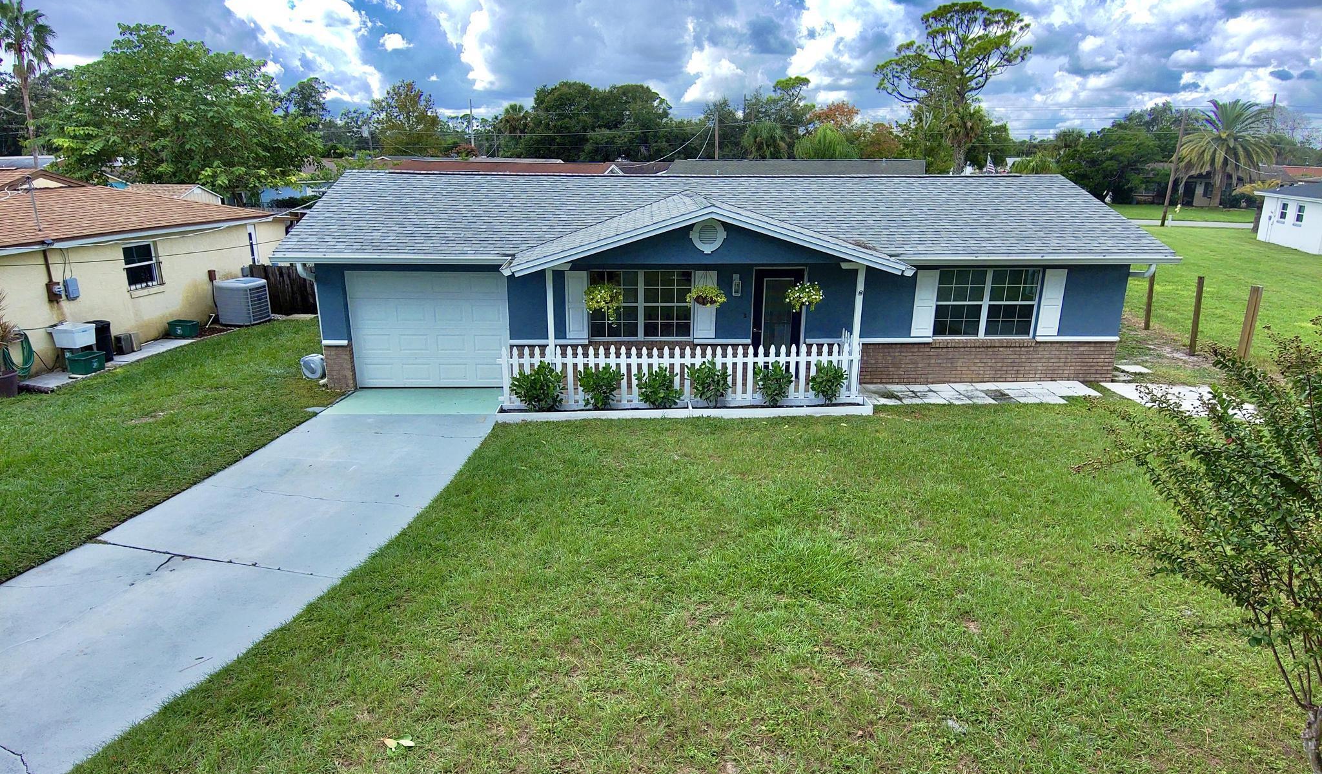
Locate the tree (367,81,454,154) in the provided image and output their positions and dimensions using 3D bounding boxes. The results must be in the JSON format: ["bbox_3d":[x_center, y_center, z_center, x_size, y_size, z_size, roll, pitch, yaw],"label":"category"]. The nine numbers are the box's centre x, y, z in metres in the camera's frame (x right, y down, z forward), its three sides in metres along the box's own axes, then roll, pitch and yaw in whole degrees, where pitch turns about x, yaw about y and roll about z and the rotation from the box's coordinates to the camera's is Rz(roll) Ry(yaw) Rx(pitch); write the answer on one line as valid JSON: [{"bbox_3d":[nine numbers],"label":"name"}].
[{"bbox_3d":[-20.683,-20.403,67.000,7.000,9.978,7.000,-4,17,-16],"label":"tree"}]

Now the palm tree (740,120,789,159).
[{"bbox_3d":[7.337,-16.101,58.335,3.600,6.390,3.600,-1,17,-3],"label":"palm tree"}]

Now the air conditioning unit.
[{"bbox_3d":[-10.419,-2.117,20.035,0.850,0.970,0.870,2,16,5],"label":"air conditioning unit"}]

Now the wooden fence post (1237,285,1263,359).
[{"bbox_3d":[11.435,-1.047,15.628,0.135,1.840,0.135,-1,17,-3],"label":"wooden fence post"}]

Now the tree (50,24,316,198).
[{"bbox_3d":[-18.221,-9.326,30.957,10.160,8.560,9.800,-1,17,-3],"label":"tree"}]

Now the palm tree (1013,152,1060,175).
[{"bbox_3d":[21.558,-11.399,46.636,3.100,4.418,3.100,7,18,23],"label":"palm tree"}]

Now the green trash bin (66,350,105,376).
[{"bbox_3d":[-10.968,-0.465,15.351,0.430,0.340,0.540,3,16,10],"label":"green trash bin"}]

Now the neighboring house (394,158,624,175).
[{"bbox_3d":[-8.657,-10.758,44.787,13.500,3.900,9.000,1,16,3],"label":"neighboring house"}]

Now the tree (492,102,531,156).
[{"bbox_3d":[-12.572,-20.120,68.515,3.500,8.010,3.500,-1,17,-3],"label":"tree"}]

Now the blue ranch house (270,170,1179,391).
[{"bbox_3d":[1.146,-2.730,17.592,15.750,3.800,9.200,-1,17,-3],"label":"blue ranch house"}]

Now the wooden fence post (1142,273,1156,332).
[{"bbox_3d":[12.012,-2.201,19.664,0.120,1.620,0.120,-1,16,-3],"label":"wooden fence post"}]

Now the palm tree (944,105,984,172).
[{"bbox_3d":[19.613,-14.887,53.146,2.900,7.190,2.900,-1,17,-3],"label":"palm tree"}]

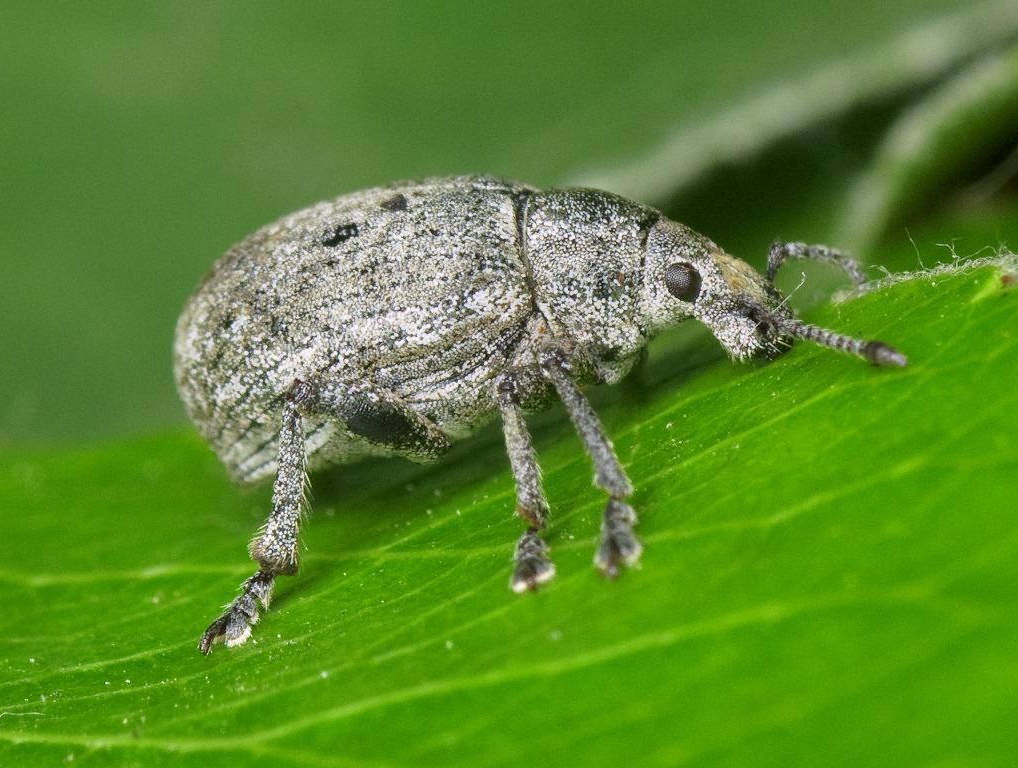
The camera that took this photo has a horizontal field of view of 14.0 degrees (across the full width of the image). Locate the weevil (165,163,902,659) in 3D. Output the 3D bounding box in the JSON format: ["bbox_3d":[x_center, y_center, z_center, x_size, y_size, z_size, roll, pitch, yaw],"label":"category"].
[{"bbox_3d":[0.000,-0.001,0.050,0.009,0.004,0.006,-10,17,18],"label":"weevil"}]

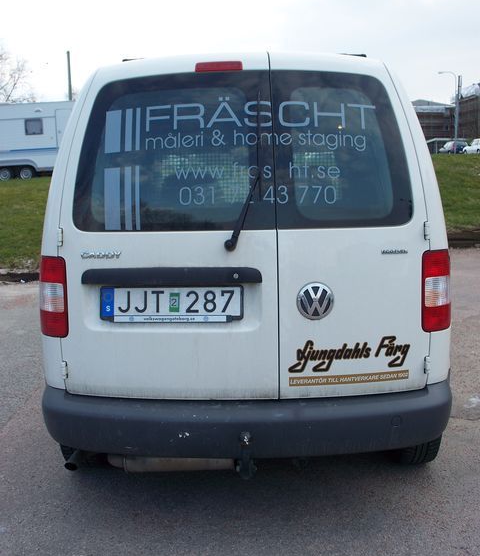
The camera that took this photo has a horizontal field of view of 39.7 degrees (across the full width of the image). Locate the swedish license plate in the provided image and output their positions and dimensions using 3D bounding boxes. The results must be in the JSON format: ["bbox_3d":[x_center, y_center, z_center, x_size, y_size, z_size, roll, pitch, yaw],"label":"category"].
[{"bbox_3d":[-0.239,0.090,2.325,0.493,0.118,0.020,-1,8,4],"label":"swedish license plate"}]

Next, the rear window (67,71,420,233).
[{"bbox_3d":[0.009,-0.448,2.341,1.210,0.575,0.120,-1,-5,0],"label":"rear window"}]

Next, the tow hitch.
[{"bbox_3d":[0.019,0.605,2.268,0.075,0.190,0.170,-1,7,0],"label":"tow hitch"}]

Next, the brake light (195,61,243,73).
[{"bbox_3d":[-0.076,-0.747,2.352,0.168,0.042,0.045,-1,0,1],"label":"brake light"}]

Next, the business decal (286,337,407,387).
[{"bbox_3d":[0.387,0.295,2.354,0.430,0.175,0.015,-2,7,-7],"label":"business decal"}]

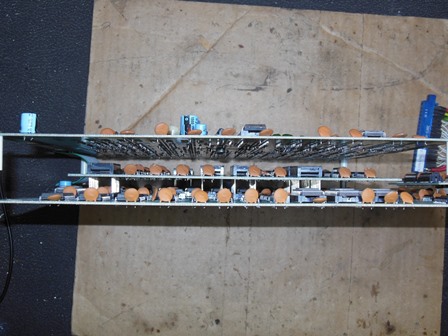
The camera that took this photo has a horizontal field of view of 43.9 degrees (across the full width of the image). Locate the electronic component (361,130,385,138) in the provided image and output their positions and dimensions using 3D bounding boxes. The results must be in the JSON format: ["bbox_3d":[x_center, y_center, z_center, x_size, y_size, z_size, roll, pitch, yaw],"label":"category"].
[{"bbox_3d":[0.097,-0.020,0.378,0.016,0.033,0.007,1,89,-3],"label":"electronic component"}]

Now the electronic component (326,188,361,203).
[{"bbox_3d":[0.077,0.018,0.360,0.016,0.033,0.007,1,89,-3],"label":"electronic component"}]

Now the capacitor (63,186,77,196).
[{"bbox_3d":[-0.100,0.017,0.362,0.009,0.003,0.008,1,89,-3],"label":"capacitor"}]

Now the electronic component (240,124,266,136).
[{"bbox_3d":[0.018,-0.022,0.363,0.016,0.033,0.008,1,89,-3],"label":"electronic component"}]

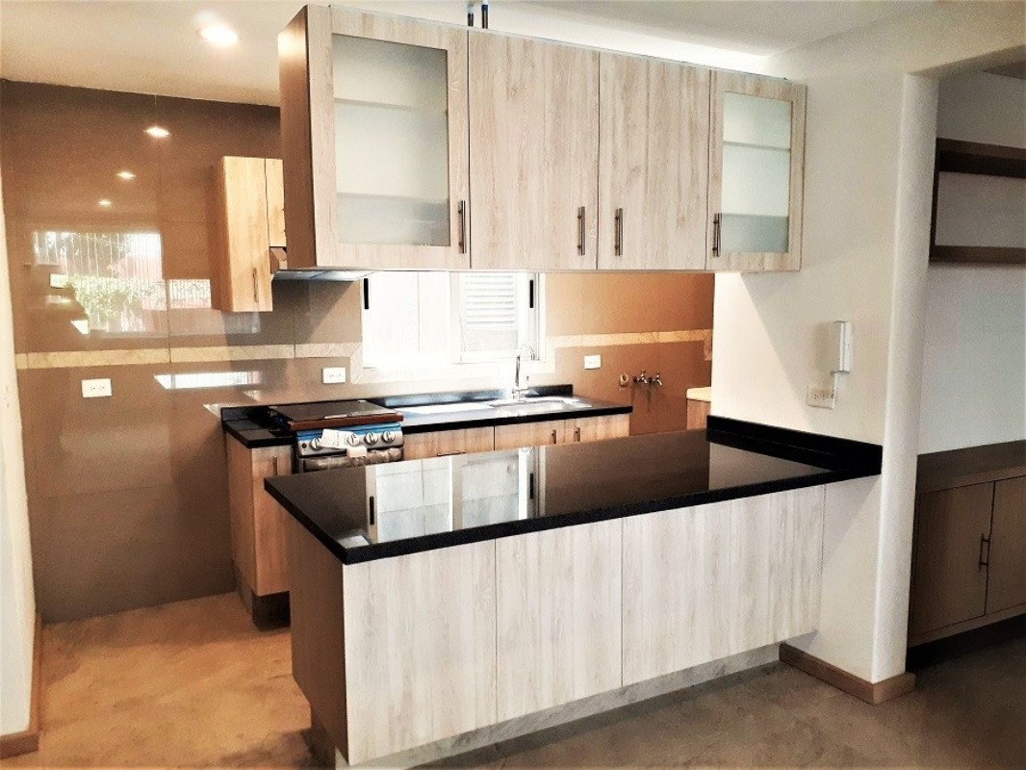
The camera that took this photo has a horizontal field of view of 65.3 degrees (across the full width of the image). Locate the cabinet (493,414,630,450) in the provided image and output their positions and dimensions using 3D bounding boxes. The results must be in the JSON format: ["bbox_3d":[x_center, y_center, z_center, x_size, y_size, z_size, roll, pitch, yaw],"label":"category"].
[{"bbox_3d":[0.144,0.496,4.607,0.855,0.696,0.590,-4,7,-29],"label":"cabinet"}]

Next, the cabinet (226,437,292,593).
[{"bbox_3d":[-1.217,0.584,3.861,0.179,0.696,0.585,-4,7,-29],"label":"cabinet"}]

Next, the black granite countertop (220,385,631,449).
[{"bbox_3d":[-0.391,0.136,4.251,2.085,0.101,0.625,-4,7,-29],"label":"black granite countertop"}]

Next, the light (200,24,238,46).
[{"bbox_3d":[-1.070,-1.275,2.923,0.150,0.030,0.150,-4,7,-29],"label":"light"}]

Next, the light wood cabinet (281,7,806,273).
[{"bbox_3d":[0.216,-0.739,2.748,1.908,0.697,0.317,-4,7,-29],"label":"light wood cabinet"}]

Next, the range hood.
[{"bbox_3d":[-0.939,-0.592,3.939,0.530,0.137,0.510,-4,7,-29],"label":"range hood"}]

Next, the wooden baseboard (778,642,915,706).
[{"bbox_3d":[1.334,1.127,3.215,0.240,0.069,0.450,-4,7,-29],"label":"wooden baseboard"}]

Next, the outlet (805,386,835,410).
[{"bbox_3d":[1.179,0.044,3.087,0.012,0.082,0.124,-4,7,-29],"label":"outlet"}]

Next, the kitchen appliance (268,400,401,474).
[{"bbox_3d":[-0.882,0.603,3.983,0.518,0.960,0.640,-4,7,-29],"label":"kitchen appliance"}]

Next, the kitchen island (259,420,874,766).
[{"bbox_3d":[0.247,0.715,2.829,1.968,0.963,0.897,-4,7,-29],"label":"kitchen island"}]

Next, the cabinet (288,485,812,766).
[{"bbox_3d":[0.219,0.659,2.943,1.900,0.671,0.628,-4,7,-29],"label":"cabinet"}]

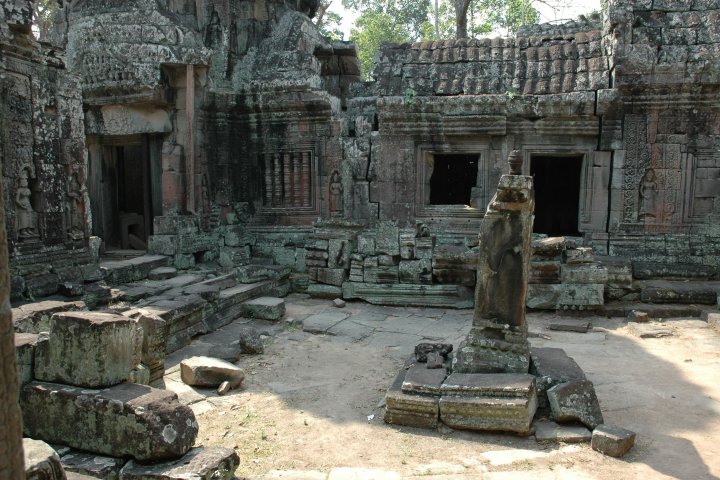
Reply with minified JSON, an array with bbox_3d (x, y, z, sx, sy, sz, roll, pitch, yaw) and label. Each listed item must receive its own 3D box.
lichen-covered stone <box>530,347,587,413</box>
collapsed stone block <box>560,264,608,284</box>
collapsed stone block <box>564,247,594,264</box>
[{"bbox_3d":[2.130,1.513,5.868,0.480,0.380,0.850,1,7,12],"label":"lichen-covered stone"},{"bbox_3d":[3.605,0.551,8.701,0.671,0.282,0.408,1,5,12],"label":"collapsed stone block"},{"bbox_3d":[3.532,0.247,8.750,0.467,0.253,0.389,1,5,12],"label":"collapsed stone block"}]

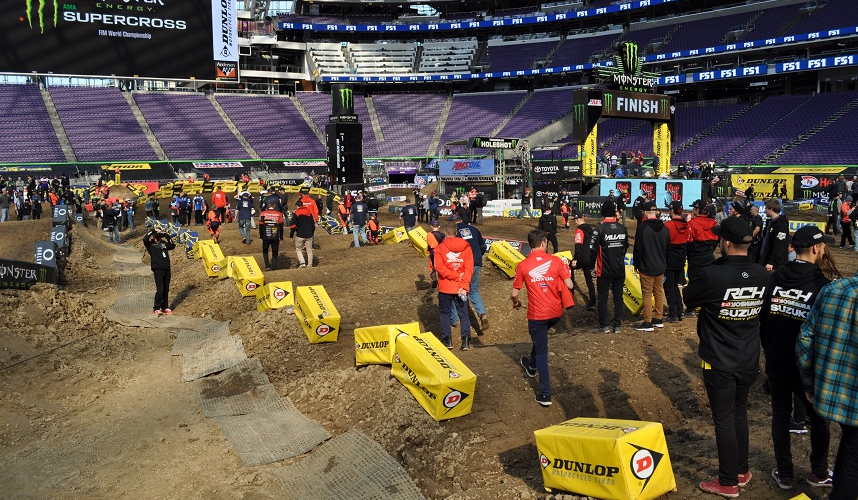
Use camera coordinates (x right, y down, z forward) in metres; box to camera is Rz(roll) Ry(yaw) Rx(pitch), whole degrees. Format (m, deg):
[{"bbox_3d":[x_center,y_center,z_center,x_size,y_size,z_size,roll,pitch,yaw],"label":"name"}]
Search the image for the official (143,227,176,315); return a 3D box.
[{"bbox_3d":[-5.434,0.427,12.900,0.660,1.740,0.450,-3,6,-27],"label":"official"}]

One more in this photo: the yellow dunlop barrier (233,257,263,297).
[{"bbox_3d":[-3.729,0.548,13.265,0.413,0.432,0.883,-5,29,-29],"label":"yellow dunlop barrier"}]

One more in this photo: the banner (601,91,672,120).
[{"bbox_3d":[14.985,-10.444,46.572,7.780,1.720,0.400,-7,10,-34],"label":"banner"}]

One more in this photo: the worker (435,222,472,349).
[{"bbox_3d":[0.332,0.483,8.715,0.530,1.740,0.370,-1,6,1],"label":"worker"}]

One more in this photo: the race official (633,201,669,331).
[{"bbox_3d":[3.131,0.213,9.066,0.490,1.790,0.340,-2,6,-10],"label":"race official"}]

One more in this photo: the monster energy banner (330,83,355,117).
[{"bbox_3d":[-6.459,-11.164,48.000,1.200,2.350,1.200,-4,7,-34],"label":"monster energy banner"}]

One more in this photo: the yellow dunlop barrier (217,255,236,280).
[{"bbox_3d":[-4.544,0.439,14.920,0.425,0.430,0.885,1,-7,-30],"label":"yellow dunlop barrier"}]

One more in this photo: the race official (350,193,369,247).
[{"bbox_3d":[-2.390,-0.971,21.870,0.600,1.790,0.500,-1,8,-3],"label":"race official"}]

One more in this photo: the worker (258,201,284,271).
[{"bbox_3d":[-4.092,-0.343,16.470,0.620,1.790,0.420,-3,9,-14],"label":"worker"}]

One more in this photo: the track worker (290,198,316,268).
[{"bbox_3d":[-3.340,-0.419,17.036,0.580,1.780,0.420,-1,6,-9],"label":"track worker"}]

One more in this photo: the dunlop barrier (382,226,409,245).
[{"bbox_3d":[-1.135,-0.447,21.548,0.413,0.432,0.883,-23,6,-32],"label":"dunlop barrier"}]

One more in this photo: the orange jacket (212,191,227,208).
[{"bbox_3d":[-9.866,-2.380,30.300,0.650,0.780,0.360,-2,6,-13],"label":"orange jacket"}]

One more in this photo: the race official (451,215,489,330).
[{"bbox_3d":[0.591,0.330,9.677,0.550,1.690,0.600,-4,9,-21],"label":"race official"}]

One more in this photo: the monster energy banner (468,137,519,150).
[{"bbox_3d":[5.351,-8.603,52.017,5.430,0.810,0.400,-9,12,-43],"label":"monster energy banner"}]

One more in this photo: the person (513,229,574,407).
[{"bbox_3d":[1.143,0.680,6.385,0.580,1.760,0.500,1,6,12],"label":"person"}]

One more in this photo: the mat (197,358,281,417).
[{"bbox_3d":[-2.567,1.772,8.481,0.903,0.100,1.741,-11,11,-23],"label":"mat"}]

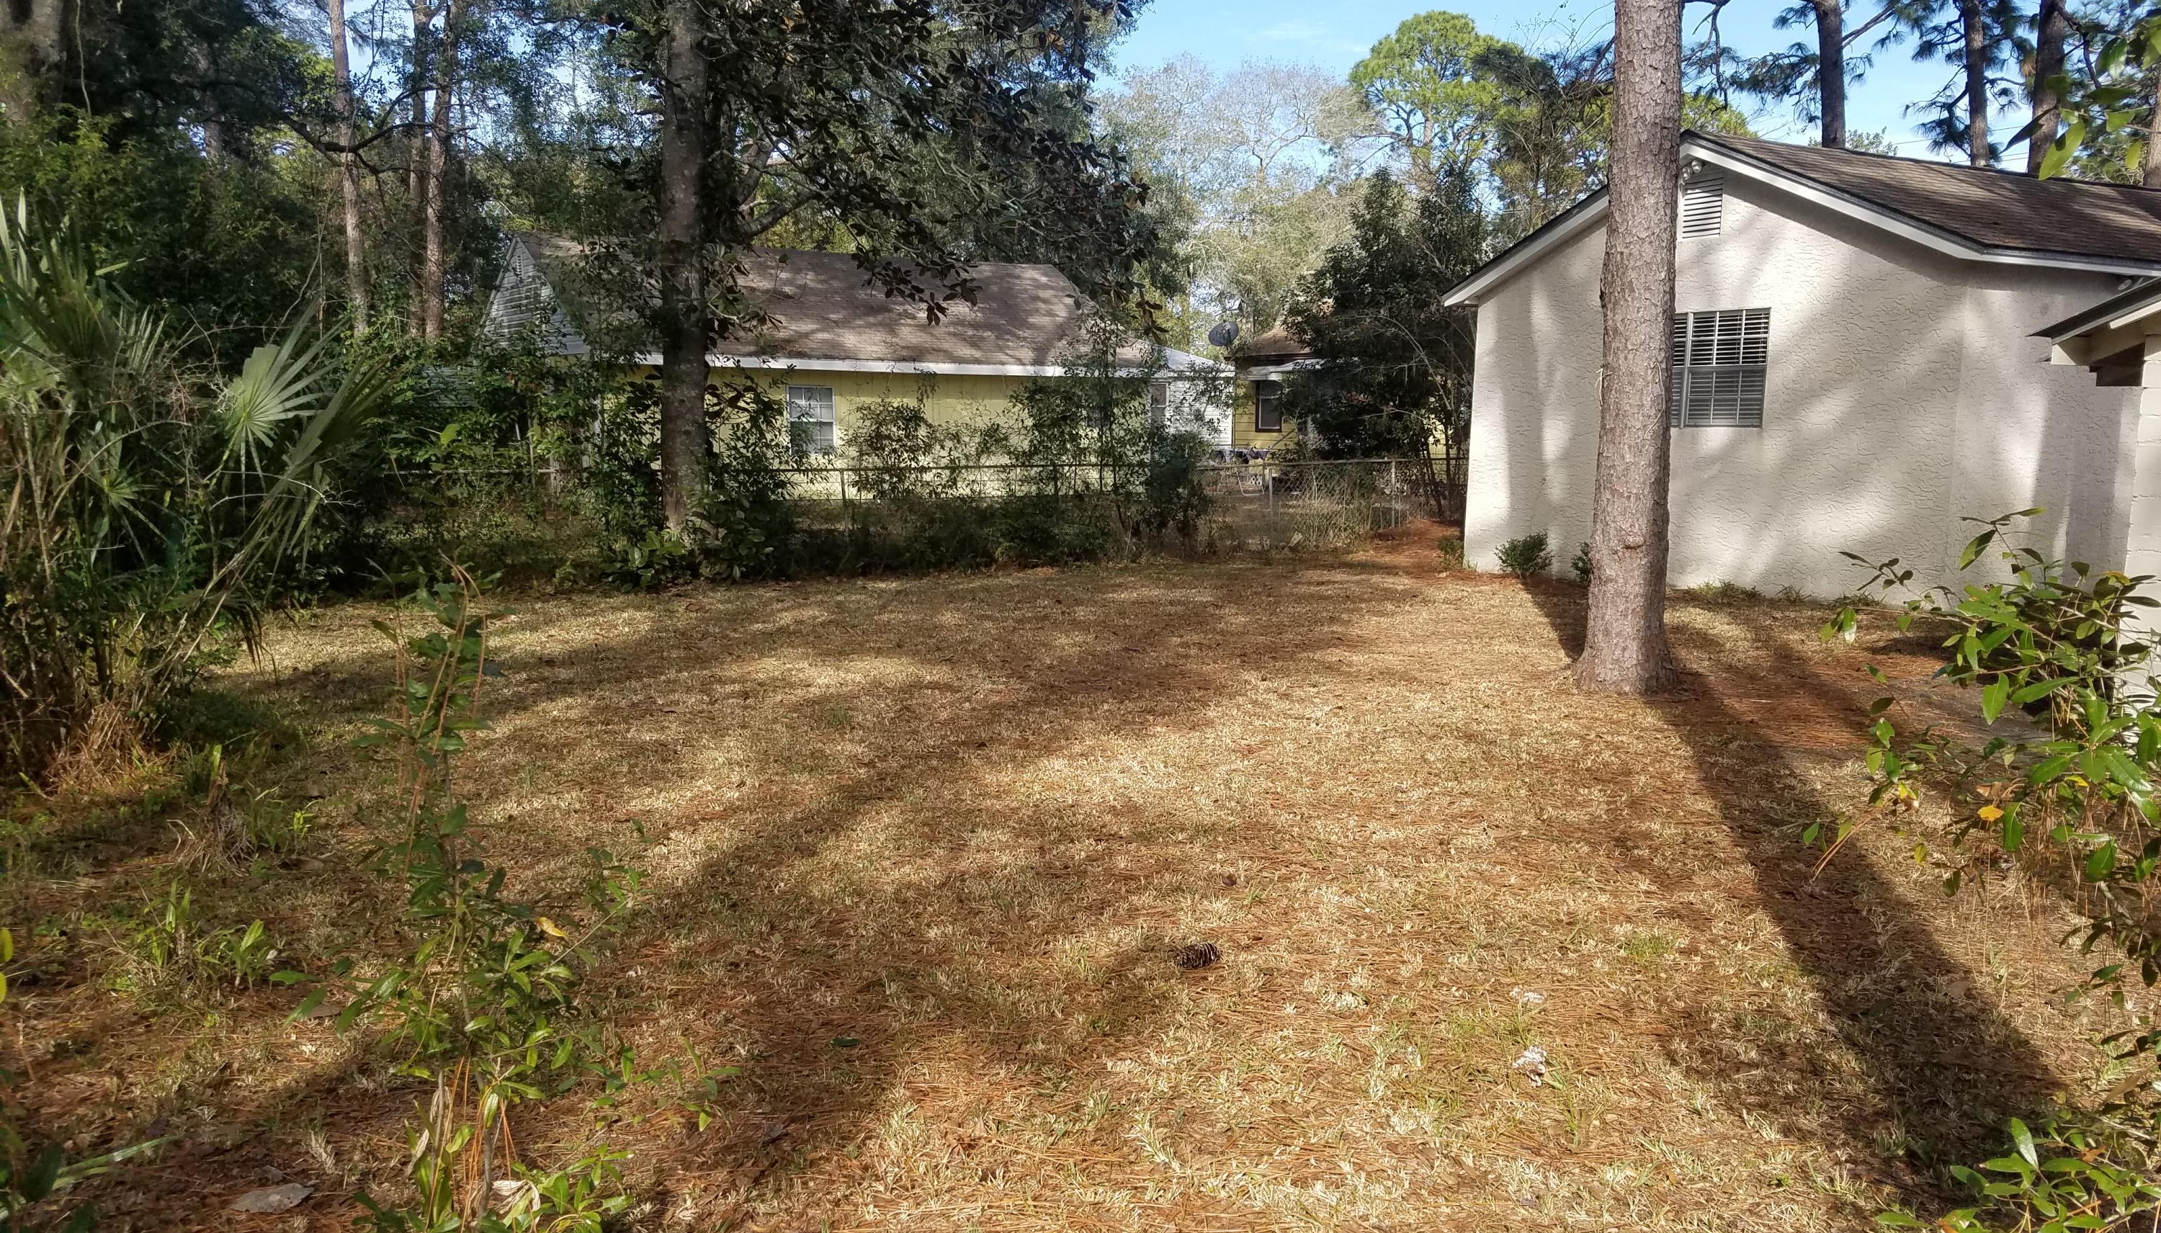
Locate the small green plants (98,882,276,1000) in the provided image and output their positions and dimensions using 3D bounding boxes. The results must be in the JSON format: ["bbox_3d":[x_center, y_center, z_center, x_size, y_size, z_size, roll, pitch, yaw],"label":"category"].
[{"bbox_3d":[-2.428,0.859,4.393,0.430,0.270,0.370,0,7,0],"label":"small green plants"}]

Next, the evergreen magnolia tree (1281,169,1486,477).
[{"bbox_3d":[4.927,-4.216,25.609,3.400,5.480,3.200,0,7,0],"label":"evergreen magnolia tree"}]

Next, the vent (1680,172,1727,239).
[{"bbox_3d":[5.432,-3.578,14.256,0.070,0.560,0.470,-4,8,-31],"label":"vent"}]

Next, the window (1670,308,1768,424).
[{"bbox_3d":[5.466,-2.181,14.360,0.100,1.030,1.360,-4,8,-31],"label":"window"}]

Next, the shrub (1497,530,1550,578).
[{"bbox_3d":[4.382,-0.576,16.023,0.450,0.440,0.500,-4,8,-31],"label":"shrub"}]

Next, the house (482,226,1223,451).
[{"bbox_3d":[-5.593,-5.564,36.802,13.700,5.400,9.400,-4,8,-31],"label":"house"}]

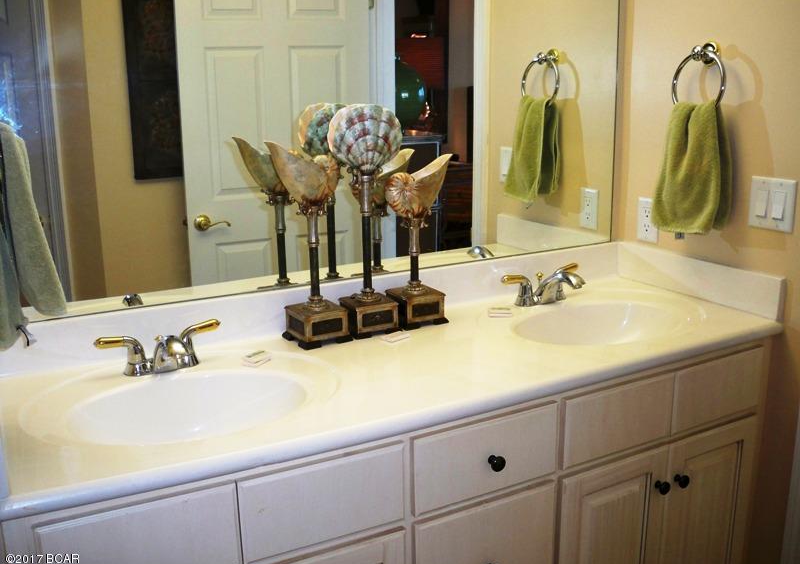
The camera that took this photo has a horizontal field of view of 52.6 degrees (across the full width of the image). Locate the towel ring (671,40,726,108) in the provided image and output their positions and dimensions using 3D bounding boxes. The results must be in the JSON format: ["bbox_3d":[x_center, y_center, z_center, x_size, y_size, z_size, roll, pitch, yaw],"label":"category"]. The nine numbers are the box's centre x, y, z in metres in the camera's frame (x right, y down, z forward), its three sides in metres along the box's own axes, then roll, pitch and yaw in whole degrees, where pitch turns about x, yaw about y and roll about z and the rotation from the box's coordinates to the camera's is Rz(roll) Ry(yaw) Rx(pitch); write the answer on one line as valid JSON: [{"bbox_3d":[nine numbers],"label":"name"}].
[{"bbox_3d":[0.713,-0.474,1.904,0.065,0.190,0.165,-8,15,-27],"label":"towel ring"}]

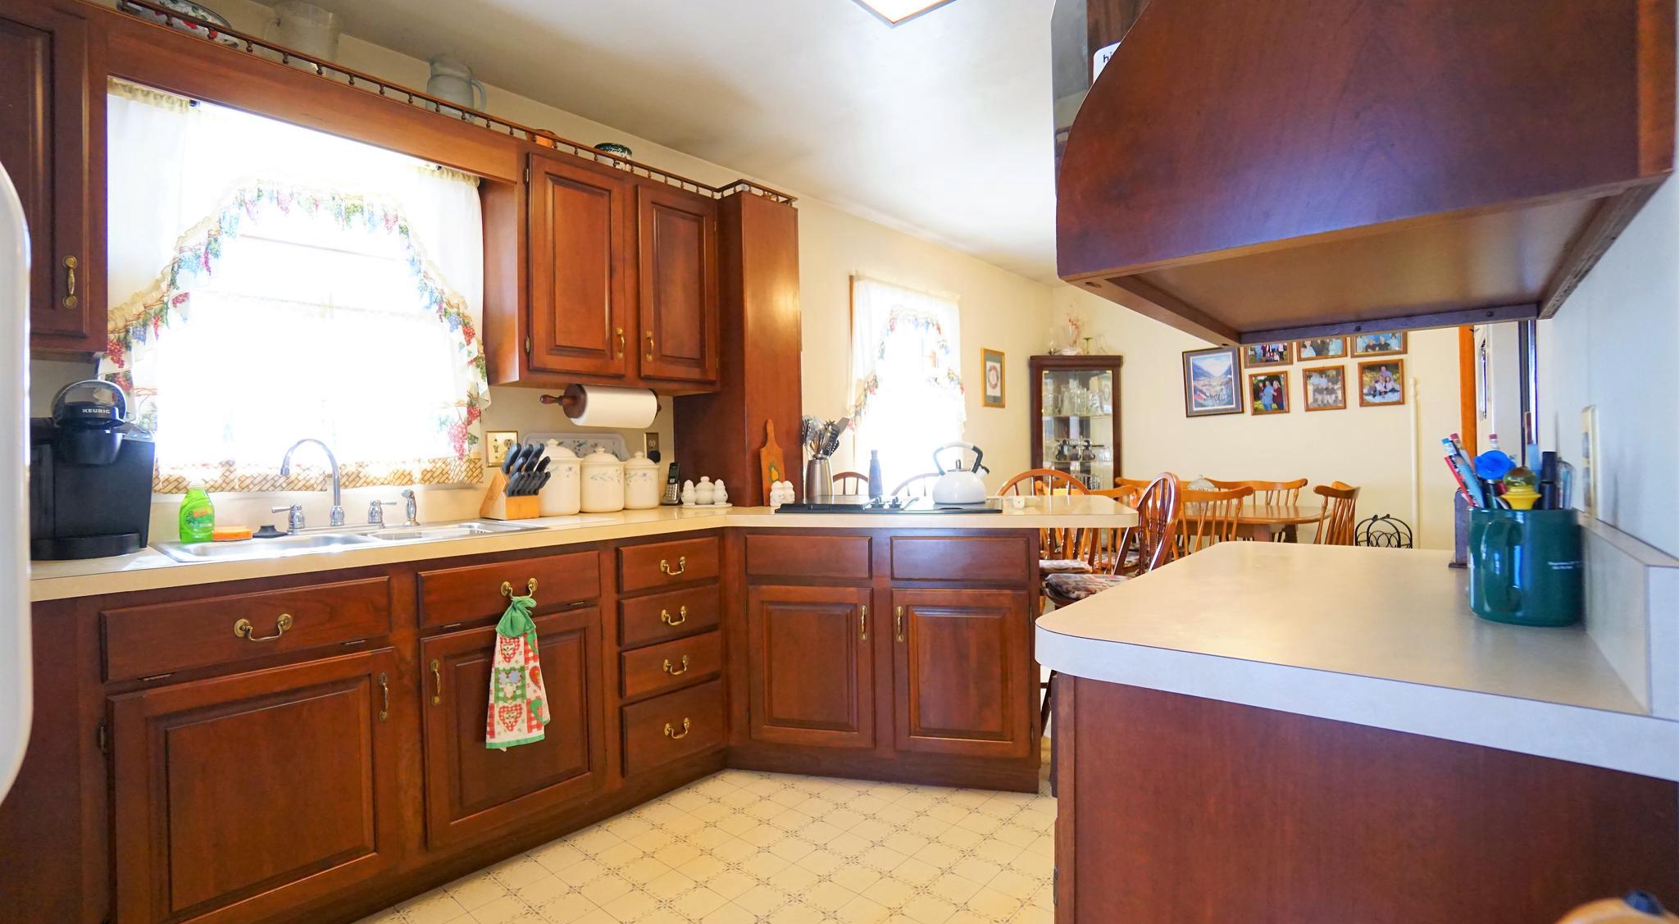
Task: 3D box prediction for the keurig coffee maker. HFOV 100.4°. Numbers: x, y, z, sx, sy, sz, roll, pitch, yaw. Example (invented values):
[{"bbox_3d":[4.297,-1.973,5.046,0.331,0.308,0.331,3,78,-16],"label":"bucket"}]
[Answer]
[{"bbox_3d":[-1.781,0.016,1.638,0.290,0.395,0.245,-1,0,43],"label":"keurig coffee maker"}]

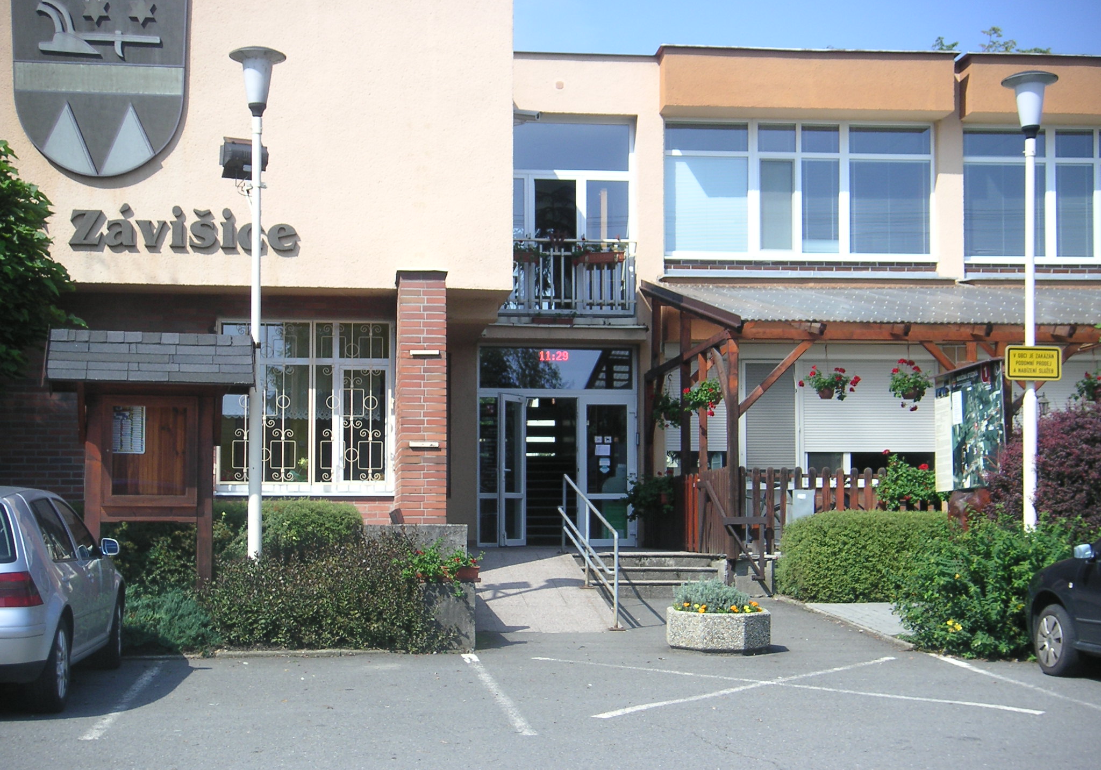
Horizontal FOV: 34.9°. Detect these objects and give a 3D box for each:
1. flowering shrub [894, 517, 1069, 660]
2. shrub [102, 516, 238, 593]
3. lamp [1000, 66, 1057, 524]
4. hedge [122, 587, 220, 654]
[{"bbox_3d":[3.891,1.733,15.500,1.600,1.220,1.400,1,-3,-7],"label":"flowering shrub"},{"bbox_3d":[-3.669,1.846,16.900,1.280,1.060,1.100,0,-3,-7],"label":"shrub"},{"bbox_3d":[4.496,-0.330,16.400,0.540,5.300,0.540,1,-3,-7],"label":"lamp"},{"bbox_3d":[-3.404,1.989,15.400,1.050,0.600,0.950,1,-3,-7],"label":"hedge"}]

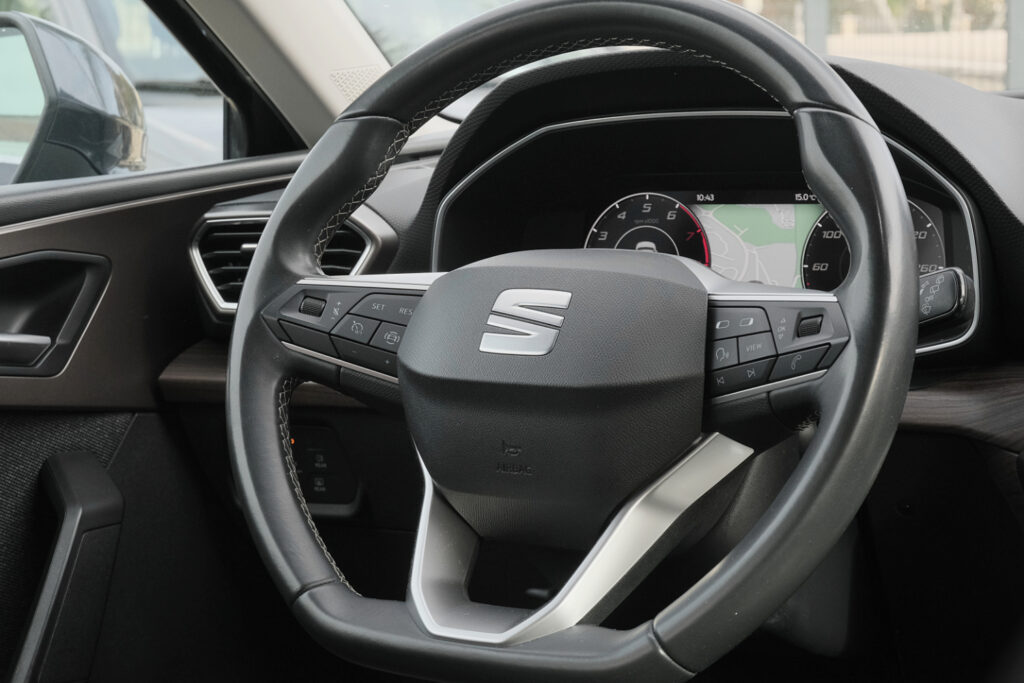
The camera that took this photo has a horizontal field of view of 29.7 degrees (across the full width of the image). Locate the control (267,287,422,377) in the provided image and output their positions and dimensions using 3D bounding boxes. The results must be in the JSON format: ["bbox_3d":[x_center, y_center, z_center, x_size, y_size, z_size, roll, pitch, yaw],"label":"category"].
[{"bbox_3d":[-0.085,-0.004,1.008,0.088,0.045,0.026,6,-16,18],"label":"control"}]

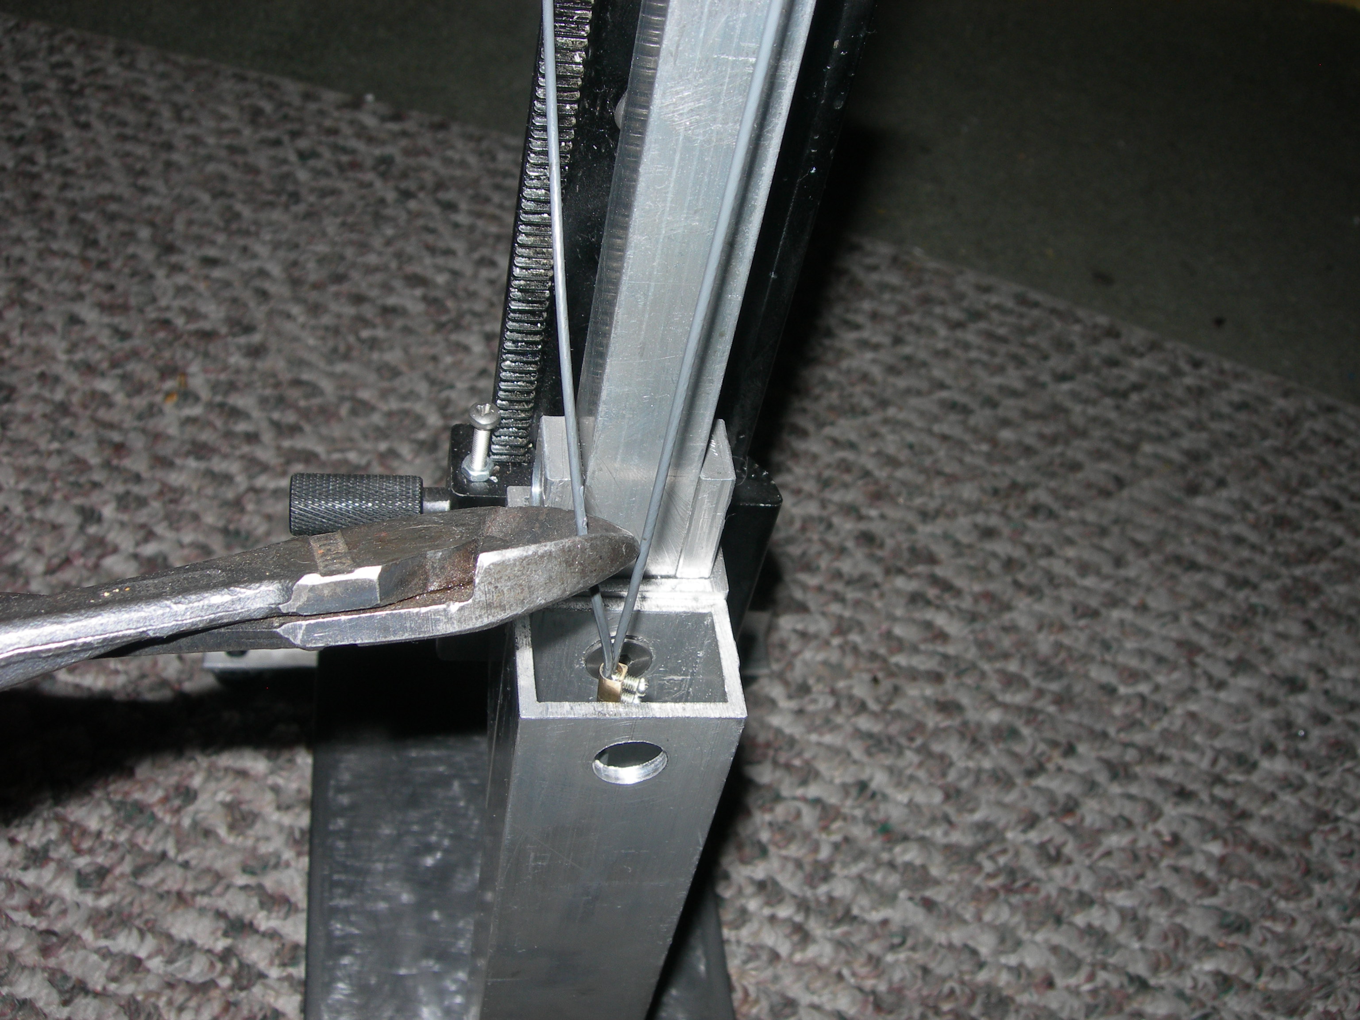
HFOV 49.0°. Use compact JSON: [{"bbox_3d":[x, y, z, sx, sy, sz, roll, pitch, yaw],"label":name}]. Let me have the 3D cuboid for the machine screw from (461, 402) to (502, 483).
[{"bbox_3d":[-0.036,-0.013,0.270,0.006,0.017,0.006,3,48,-12],"label":"machine screw"}]

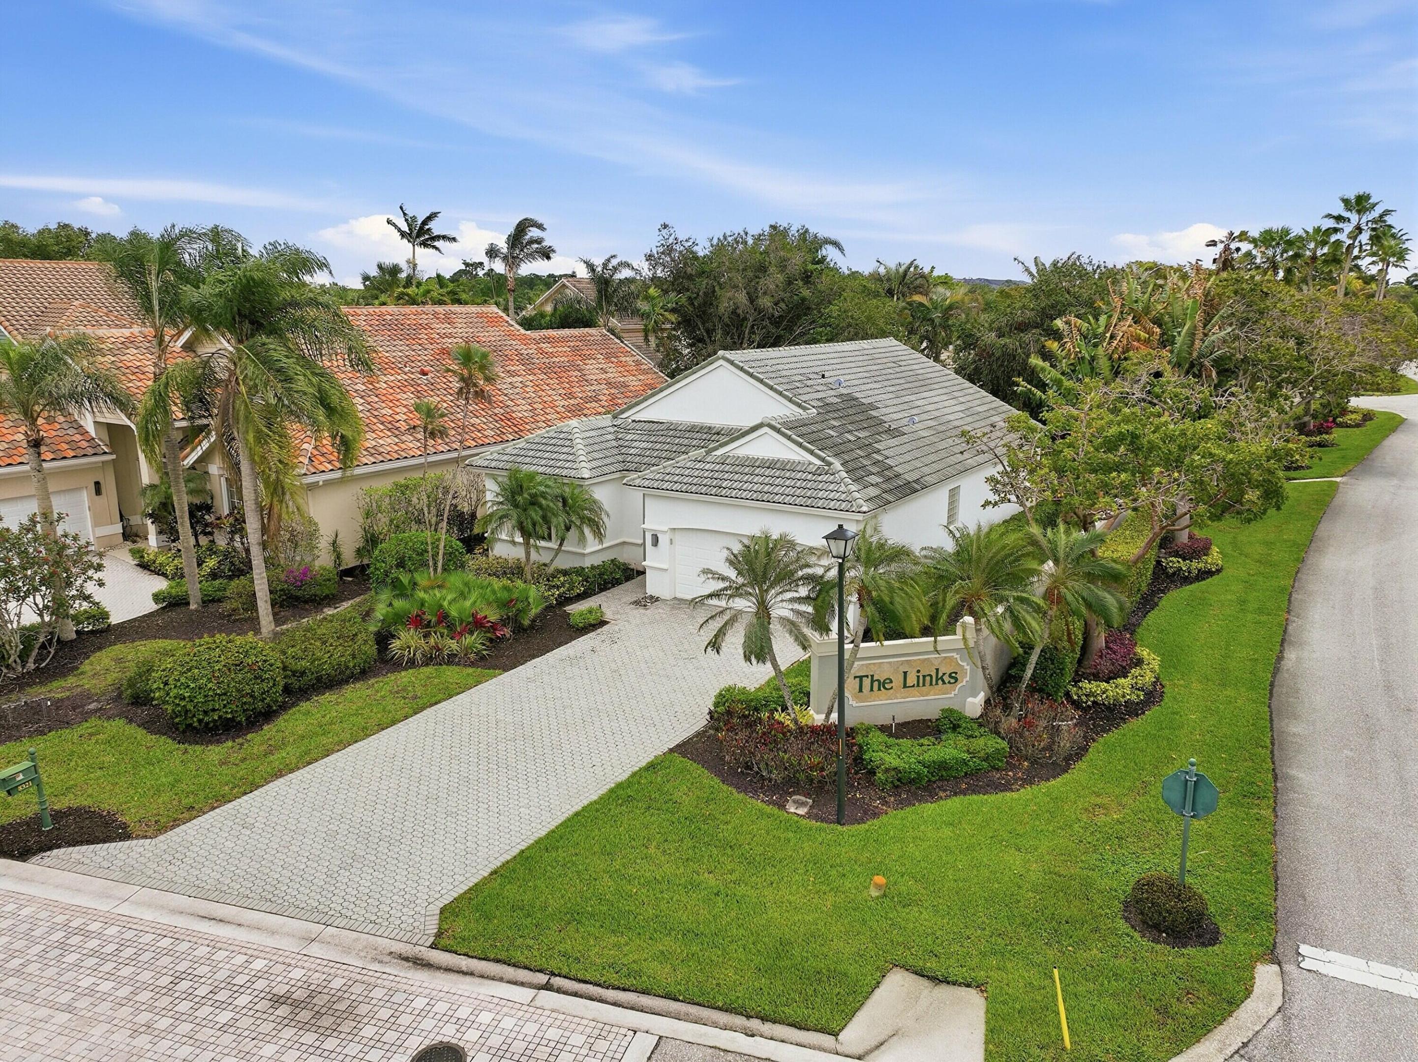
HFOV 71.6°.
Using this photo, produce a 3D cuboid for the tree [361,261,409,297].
[{"bbox_3d":[-24.106,-14.781,74.543,3.600,11.047,3.600,-5,14,-17],"label":"tree"}]

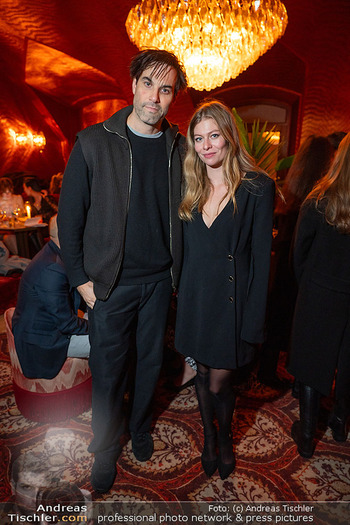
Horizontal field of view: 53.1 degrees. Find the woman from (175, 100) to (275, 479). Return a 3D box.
[{"bbox_3d":[0.200,0.214,1.565,0.480,1.710,0.330,5,17,15],"label":"woman"}]

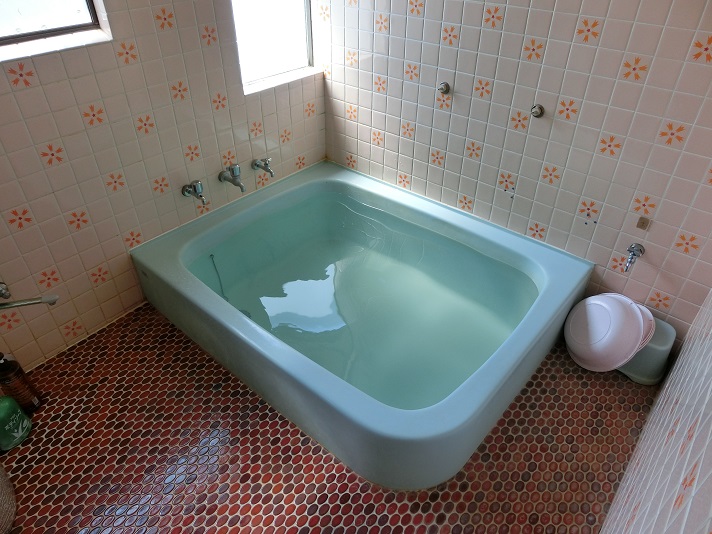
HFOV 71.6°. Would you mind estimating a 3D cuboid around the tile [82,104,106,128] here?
[{"bbox_3d":[-0.836,-0.482,1.575,0.010,0.075,0.075,28,45,31],"label":"tile"}]

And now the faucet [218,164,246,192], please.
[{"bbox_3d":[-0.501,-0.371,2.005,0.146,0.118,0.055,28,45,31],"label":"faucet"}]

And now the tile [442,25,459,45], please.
[{"bbox_3d":[0.421,-1.035,2.203,0.094,0.094,0.010,28,45,31],"label":"tile"}]

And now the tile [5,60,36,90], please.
[{"bbox_3d":[-0.939,-0.537,1.385,0.010,0.075,0.075,28,45,31],"label":"tile"}]

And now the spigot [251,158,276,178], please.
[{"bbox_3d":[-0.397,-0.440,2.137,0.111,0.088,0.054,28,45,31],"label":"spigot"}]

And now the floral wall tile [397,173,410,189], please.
[{"bbox_3d":[0.220,-0.392,2.225,0.072,0.072,0.009,28,45,32],"label":"floral wall tile"}]

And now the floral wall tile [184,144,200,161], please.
[{"bbox_3d":[-0.629,-0.439,1.898,0.009,0.072,0.072,27,45,31],"label":"floral wall tile"}]

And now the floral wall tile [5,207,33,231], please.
[{"bbox_3d":[-1.037,-0.150,1.518,0.009,0.072,0.072,27,45,31],"label":"floral wall tile"}]

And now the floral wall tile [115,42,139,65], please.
[{"bbox_3d":[-0.730,-0.682,1.577,0.010,0.075,0.075,28,45,31],"label":"floral wall tile"}]

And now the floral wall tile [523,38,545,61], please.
[{"bbox_3d":[0.579,-0.706,1.606,0.075,0.075,0.010,28,45,31],"label":"floral wall tile"}]

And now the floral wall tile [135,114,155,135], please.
[{"bbox_3d":[-0.731,-0.492,1.708,0.009,0.072,0.072,27,45,31],"label":"floral wall tile"}]

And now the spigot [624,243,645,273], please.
[{"bbox_3d":[1.162,-0.031,2.075,0.059,0.108,0.093,28,45,31],"label":"spigot"}]

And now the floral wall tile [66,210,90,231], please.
[{"bbox_3d":[-0.935,-0.160,1.661,0.009,0.072,0.072,27,45,31],"label":"floral wall tile"}]

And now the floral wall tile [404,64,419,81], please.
[{"bbox_3d":[0.275,-0.958,2.420,0.094,0.094,0.010,28,45,31],"label":"floral wall tile"}]

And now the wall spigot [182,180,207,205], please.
[{"bbox_3d":[-0.619,-0.294,1.900,0.118,0.096,0.049,27,45,31],"label":"wall spigot"}]

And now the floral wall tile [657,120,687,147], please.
[{"bbox_3d":[0.935,-0.391,1.457,0.075,0.075,0.010,28,45,31],"label":"floral wall tile"}]

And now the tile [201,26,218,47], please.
[{"bbox_3d":[-0.654,-1.028,2.192,0.010,0.094,0.094,28,45,31],"label":"tile"}]

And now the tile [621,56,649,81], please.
[{"bbox_3d":[0.816,-0.578,1.445,0.075,0.075,0.010,28,45,31],"label":"tile"}]

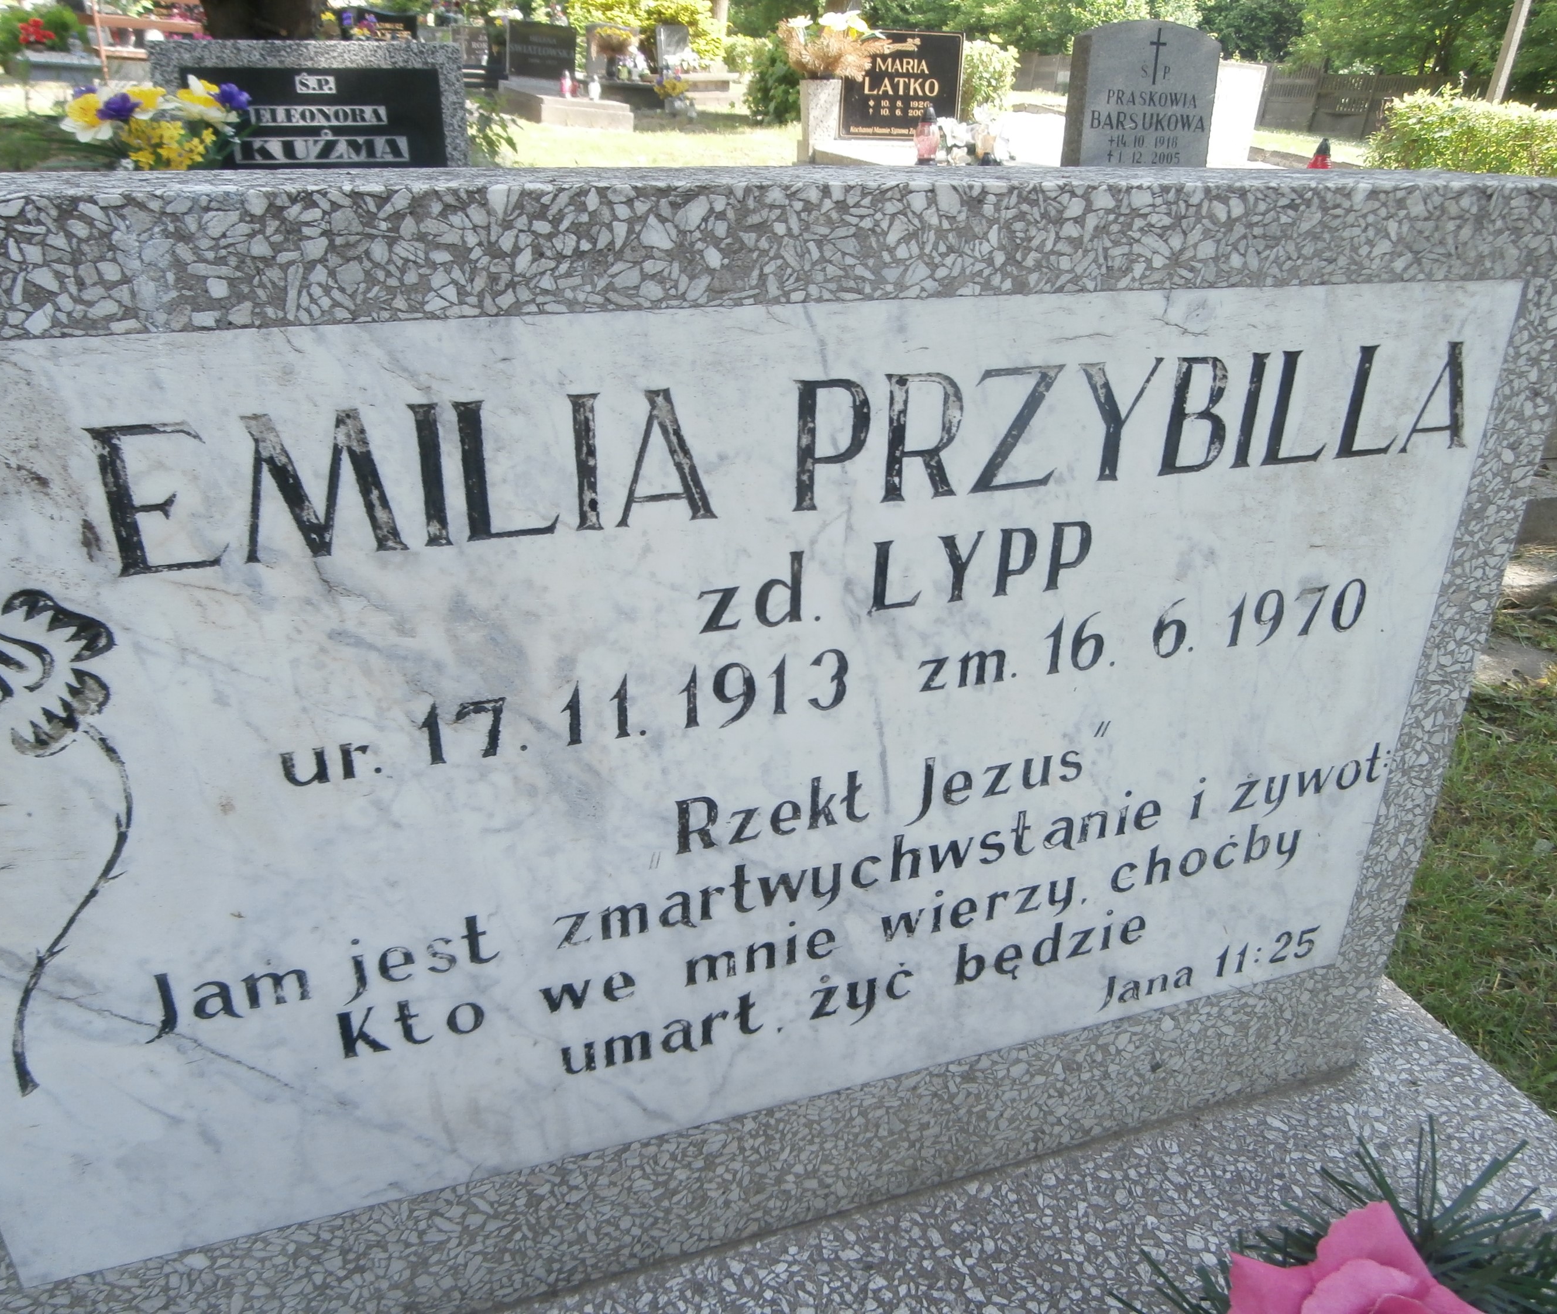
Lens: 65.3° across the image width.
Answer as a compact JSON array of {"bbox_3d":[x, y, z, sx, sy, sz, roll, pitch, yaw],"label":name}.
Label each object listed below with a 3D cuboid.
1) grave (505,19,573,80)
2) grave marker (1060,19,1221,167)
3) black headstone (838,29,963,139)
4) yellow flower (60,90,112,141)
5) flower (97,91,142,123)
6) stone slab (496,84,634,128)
[{"bbox_3d":[-2.398,-6.088,12.233,0.690,0.500,0.090,-8,29,-19],"label":"grave"},{"bbox_3d":[1.266,-1.852,4.273,0.495,0.680,0.110,-8,29,-19],"label":"grave marker"},{"bbox_3d":[0.514,-2.408,5.122,0.530,0.400,0.070,-8,29,-19],"label":"black headstone"},{"bbox_3d":[-1.340,-1.046,2.350,0.090,0.087,0.075,-10,30,-22],"label":"yellow flower"},{"bbox_3d":[-1.276,-1.065,2.350,0.076,0.056,0.070,-10,30,-22],"label":"flower"},{"bbox_3d":[-2.111,-5.417,11.890,0.850,0.240,1.700,-10,30,-22],"label":"stone slab"}]

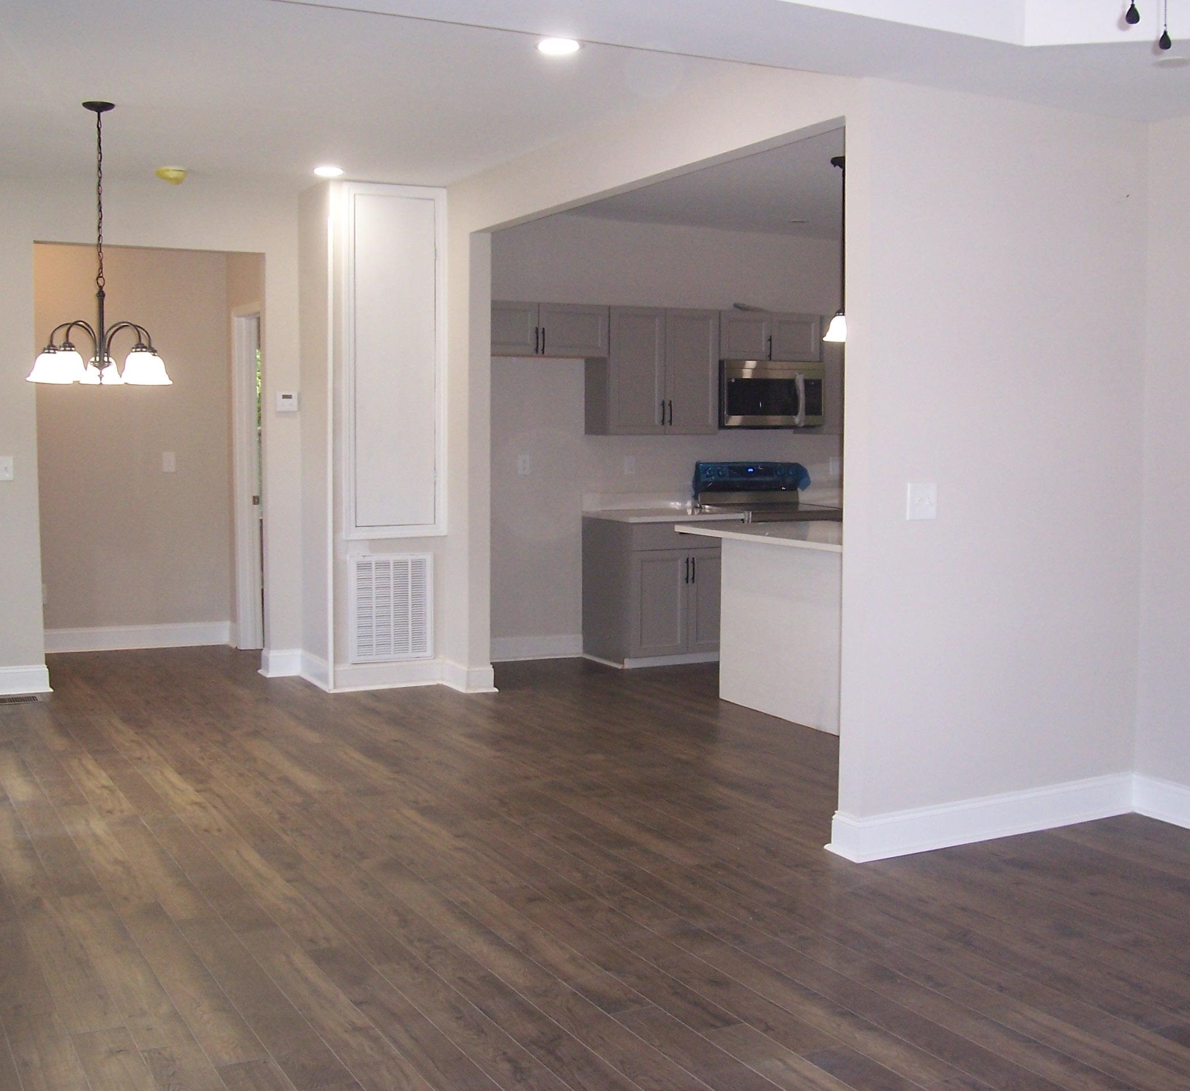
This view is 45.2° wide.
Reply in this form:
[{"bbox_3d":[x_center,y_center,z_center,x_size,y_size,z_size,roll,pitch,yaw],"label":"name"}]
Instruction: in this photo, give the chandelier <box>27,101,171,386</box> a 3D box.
[{"bbox_3d":[-2.026,-1.236,5.890,0.590,1.131,0.590,-2,5,-29],"label":"chandelier"}]

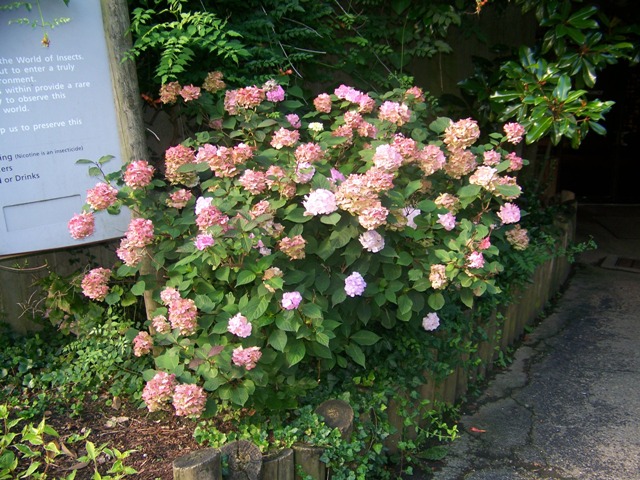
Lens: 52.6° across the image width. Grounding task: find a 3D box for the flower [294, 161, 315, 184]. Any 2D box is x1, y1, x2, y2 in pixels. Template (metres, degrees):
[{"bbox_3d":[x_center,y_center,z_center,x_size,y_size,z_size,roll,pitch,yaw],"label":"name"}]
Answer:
[{"bbox_3d":[-0.065,-0.282,2.700,0.081,0.092,0.078,0,19,-1],"label":"flower"}]

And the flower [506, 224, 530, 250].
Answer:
[{"bbox_3d":[0.920,-0.012,3.000,0.108,0.112,0.110,3,19,17],"label":"flower"}]

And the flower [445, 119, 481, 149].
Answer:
[{"bbox_3d":[0.606,-0.453,2.750,0.148,0.124,0.141,0,20,0],"label":"flower"}]

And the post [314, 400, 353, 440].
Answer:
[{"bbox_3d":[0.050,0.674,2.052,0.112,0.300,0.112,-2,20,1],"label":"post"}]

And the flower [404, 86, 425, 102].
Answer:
[{"bbox_3d":[0.470,-0.717,3.200,0.104,0.084,0.093,1,20,8],"label":"flower"}]

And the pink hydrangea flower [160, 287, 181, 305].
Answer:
[{"bbox_3d":[-0.554,0.206,2.400,0.072,0.065,0.074,0,20,0],"label":"pink hydrangea flower"}]

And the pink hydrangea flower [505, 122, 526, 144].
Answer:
[{"bbox_3d":[0.906,-0.494,3.000,0.099,0.094,0.087,5,19,16],"label":"pink hydrangea flower"}]

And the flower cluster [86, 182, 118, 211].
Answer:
[{"bbox_3d":[-0.907,-0.181,2.700,0.130,0.107,0.106,-6,20,-18],"label":"flower cluster"}]

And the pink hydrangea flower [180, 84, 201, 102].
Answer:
[{"bbox_3d":[-0.524,-0.593,2.620,0.080,0.068,0.080,-6,21,-10],"label":"pink hydrangea flower"}]

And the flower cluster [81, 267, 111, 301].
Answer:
[{"bbox_3d":[-0.850,0.165,2.450,0.110,0.125,0.108,0,20,0],"label":"flower cluster"}]

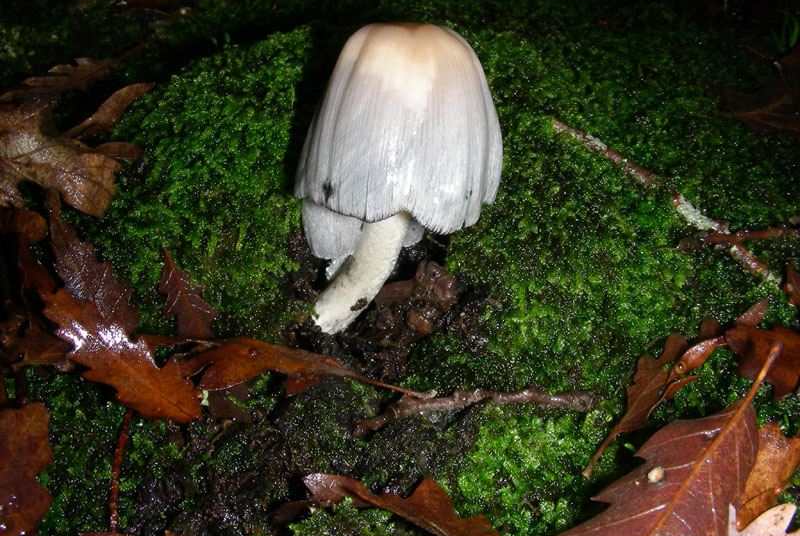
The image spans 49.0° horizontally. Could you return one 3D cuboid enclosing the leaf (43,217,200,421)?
[{"bbox_3d":[-0.093,0.015,0.293,0.040,0.015,0.090,-27,57,-27],"label":"leaf"}]

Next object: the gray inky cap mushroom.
[{"bbox_3d":[0.000,-0.032,0.300,0.069,0.106,0.070,0,37,0],"label":"gray inky cap mushroom"}]

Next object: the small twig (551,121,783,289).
[{"bbox_3d":[0.098,-0.029,0.339,0.013,0.010,0.121,-24,49,-24],"label":"small twig"}]

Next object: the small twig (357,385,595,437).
[{"bbox_3d":[0.024,0.043,0.270,0.075,0.009,0.014,-5,42,-4],"label":"small twig"}]

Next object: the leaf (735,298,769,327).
[{"bbox_3d":[0.119,0.014,0.296,0.018,0.004,0.007,-28,49,-27],"label":"leaf"}]

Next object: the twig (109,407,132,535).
[{"bbox_3d":[-0.082,0.059,0.258,0.005,0.004,0.043,-5,42,-6],"label":"twig"}]

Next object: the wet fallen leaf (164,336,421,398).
[{"bbox_3d":[-0.035,0.033,0.280,0.084,0.015,0.024,10,43,7],"label":"wet fallen leaf"}]

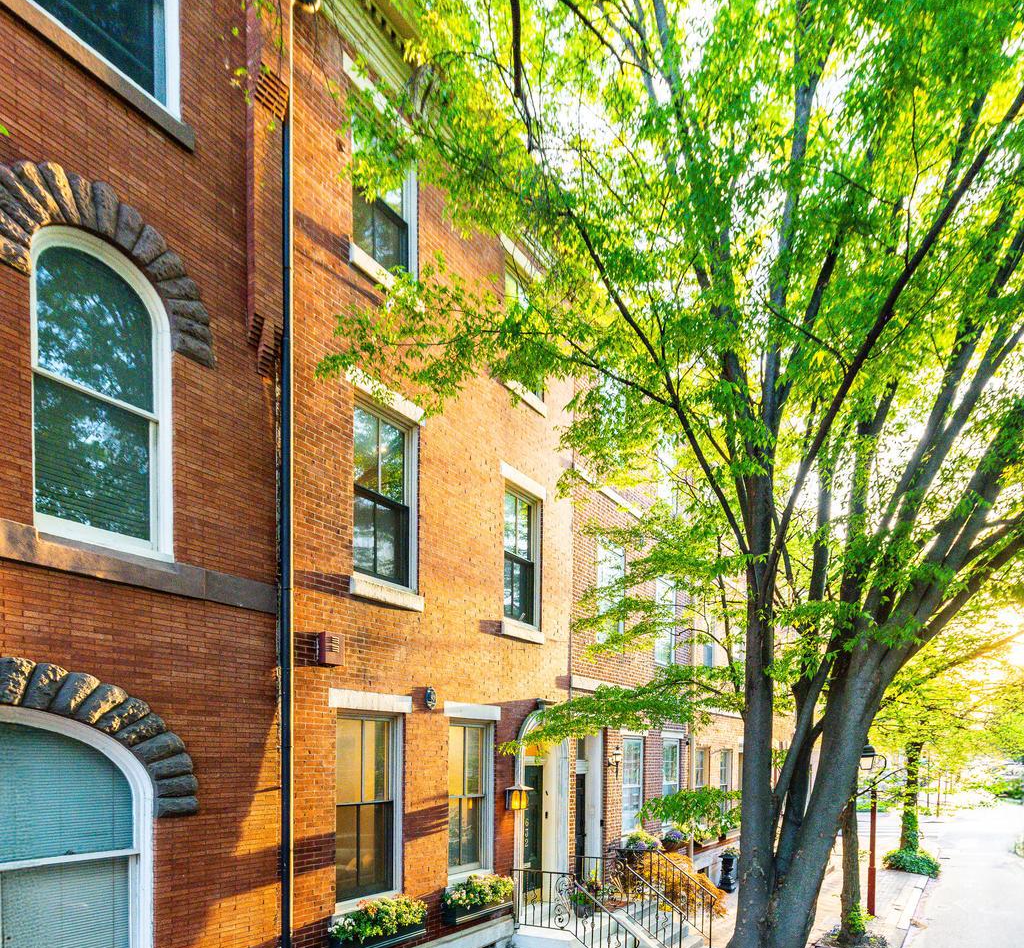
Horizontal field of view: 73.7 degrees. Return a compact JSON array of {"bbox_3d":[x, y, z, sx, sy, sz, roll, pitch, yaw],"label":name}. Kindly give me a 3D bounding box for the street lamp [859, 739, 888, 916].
[{"bbox_3d":[6.988,6.834,13.200,0.520,3.450,0.420,-4,-10,34],"label":"street lamp"}]

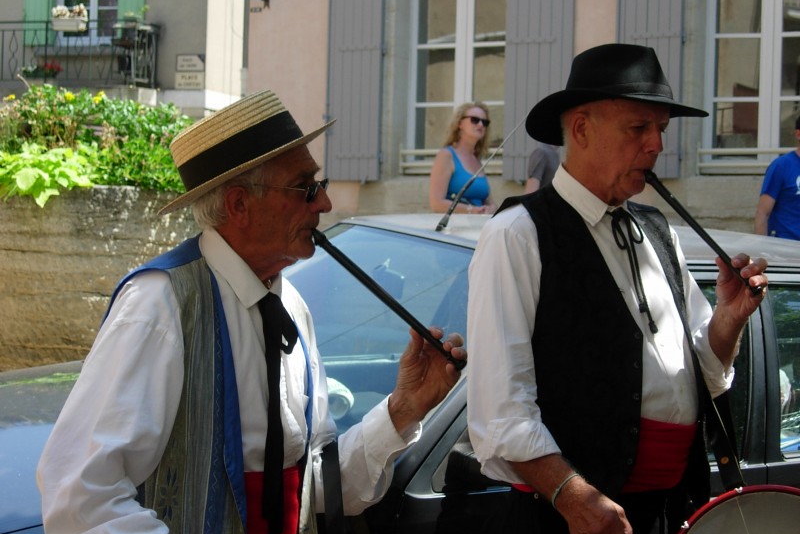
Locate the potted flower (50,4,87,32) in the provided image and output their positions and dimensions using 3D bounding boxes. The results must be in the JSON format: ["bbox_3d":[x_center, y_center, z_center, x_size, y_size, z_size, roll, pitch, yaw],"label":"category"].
[{"bbox_3d":[-4.918,-3.713,28.200,0.500,0.410,0.250,1,0,17],"label":"potted flower"}]

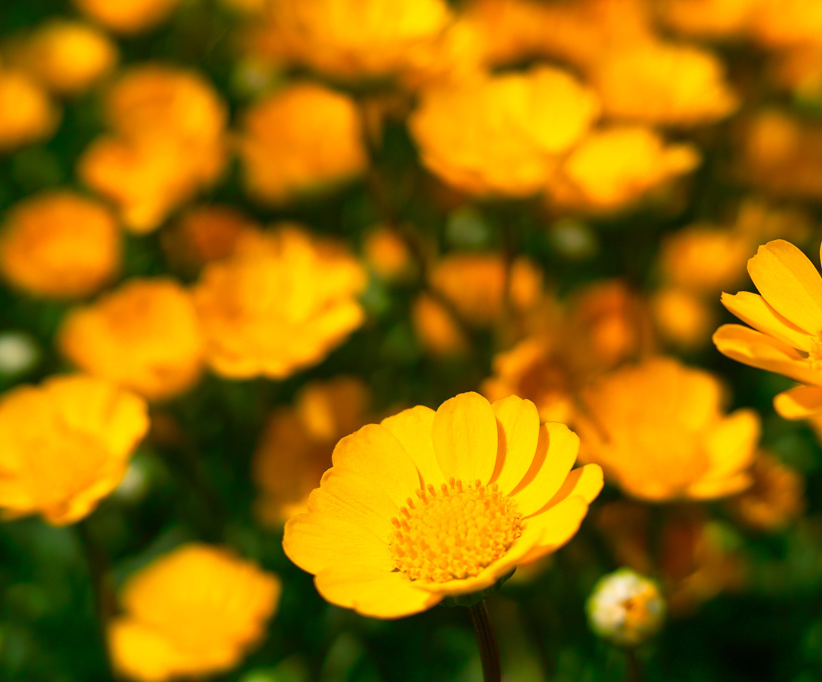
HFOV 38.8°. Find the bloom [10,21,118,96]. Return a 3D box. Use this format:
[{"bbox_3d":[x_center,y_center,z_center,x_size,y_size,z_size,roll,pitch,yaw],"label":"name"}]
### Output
[{"bbox_3d":[-0.139,-0.114,0.470,0.041,0.020,0.041,0,28,0],"label":"bloom"}]

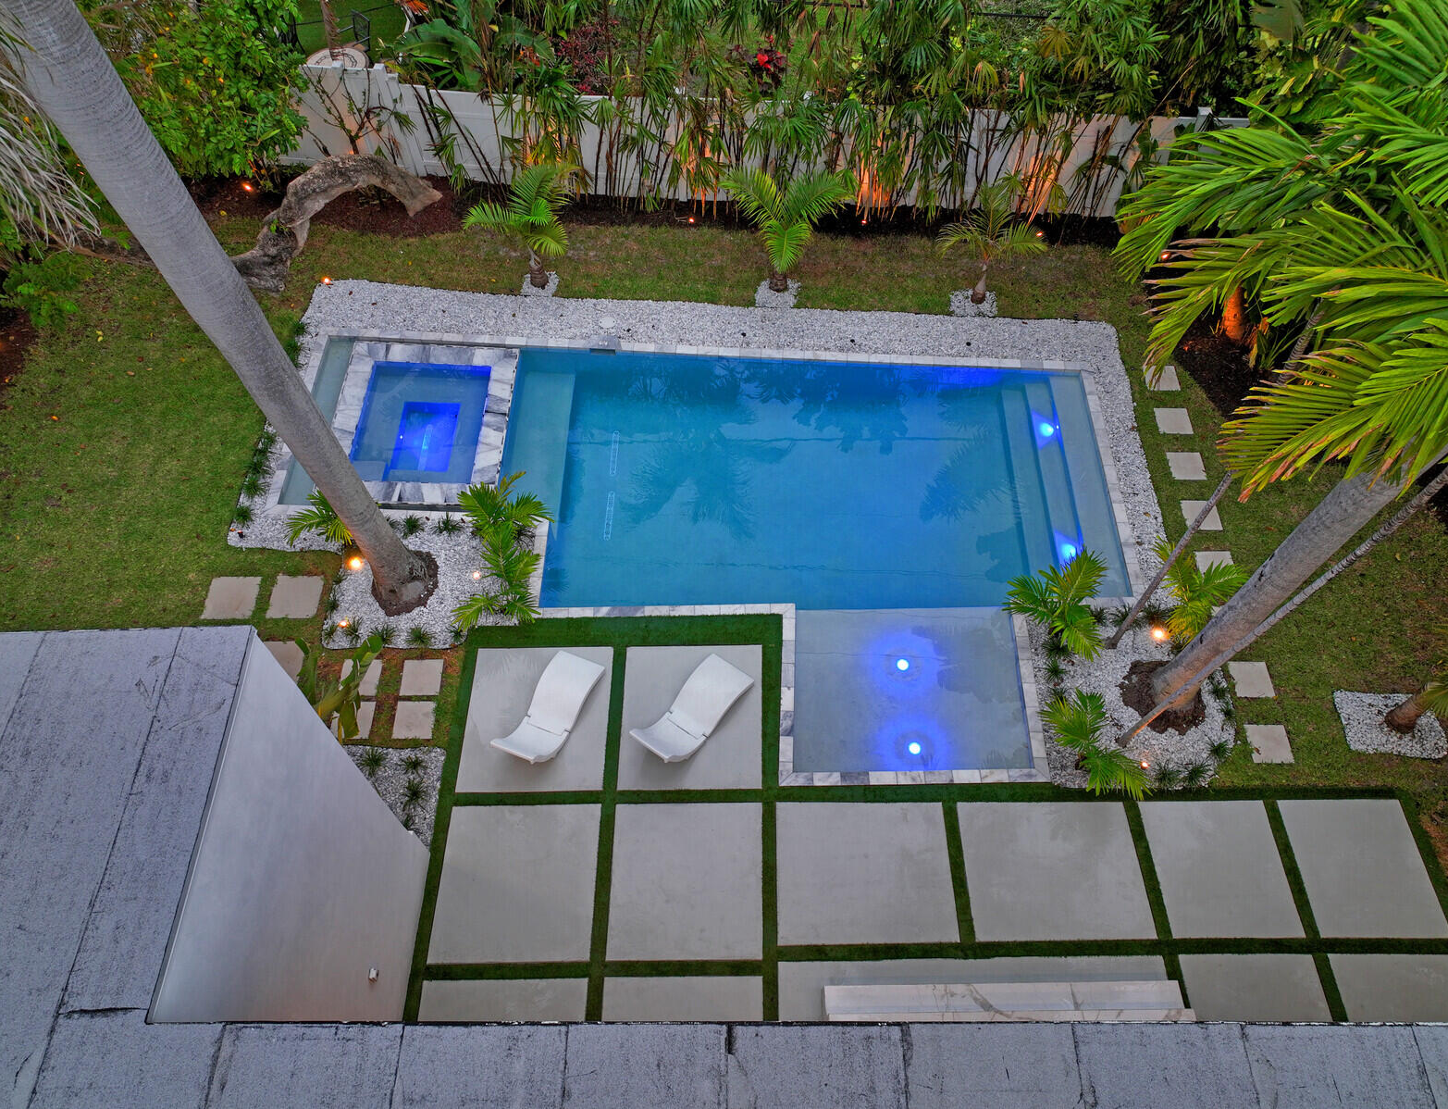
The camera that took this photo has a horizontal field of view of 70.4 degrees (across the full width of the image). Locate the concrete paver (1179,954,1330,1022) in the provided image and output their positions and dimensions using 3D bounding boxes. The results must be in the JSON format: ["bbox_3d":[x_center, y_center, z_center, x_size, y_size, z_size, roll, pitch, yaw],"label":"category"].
[{"bbox_3d":[4.980,4.406,9.441,1.273,0.060,1.350,-1,55,2],"label":"concrete paver"}]

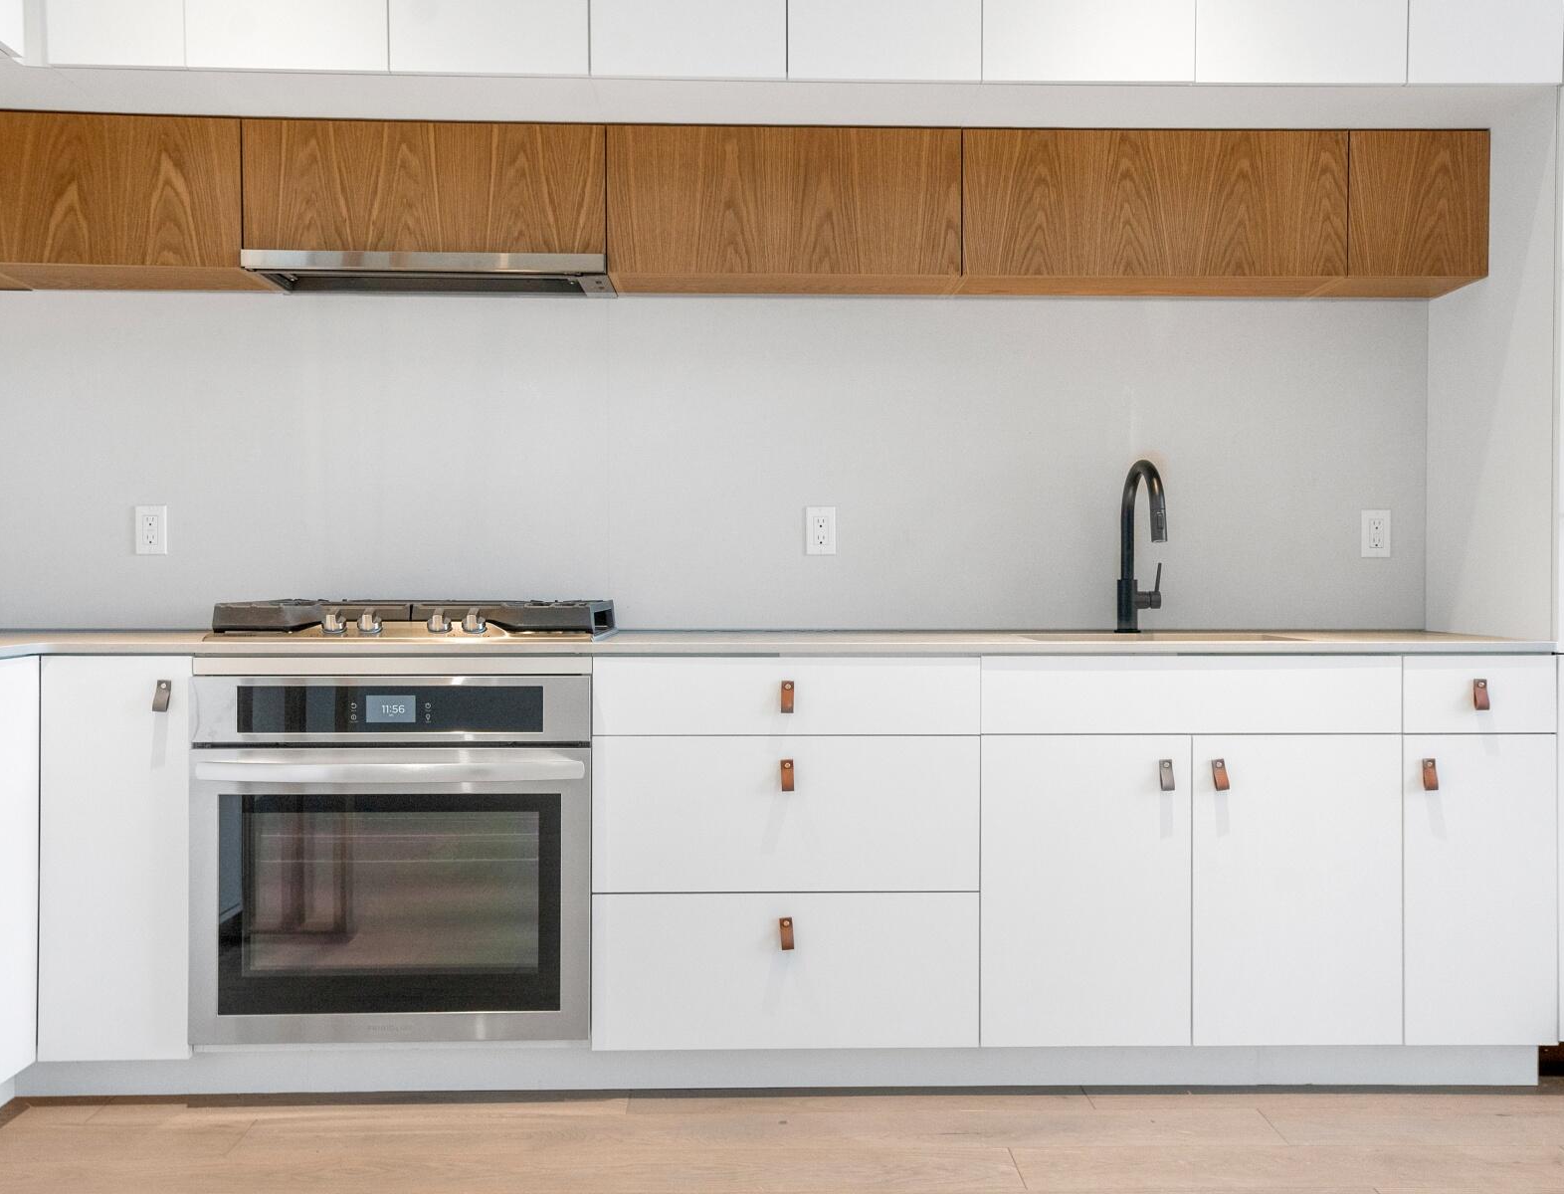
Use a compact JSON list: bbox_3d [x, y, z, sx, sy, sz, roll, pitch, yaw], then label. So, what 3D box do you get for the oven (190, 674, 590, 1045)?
[{"bbox_3d":[-0.754,0.497,3.058,0.754,0.703,0.620,0,1,-2],"label":"oven"}]

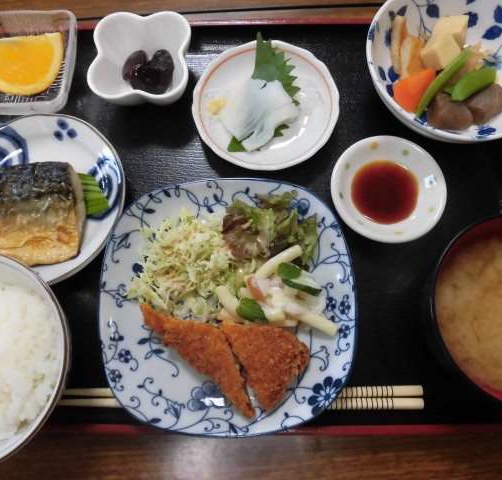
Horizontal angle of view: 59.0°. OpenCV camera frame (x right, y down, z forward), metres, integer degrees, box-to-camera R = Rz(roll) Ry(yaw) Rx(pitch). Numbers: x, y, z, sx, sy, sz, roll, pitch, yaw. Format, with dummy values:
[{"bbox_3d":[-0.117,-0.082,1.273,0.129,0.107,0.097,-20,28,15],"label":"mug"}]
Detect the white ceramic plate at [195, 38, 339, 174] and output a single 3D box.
[{"bbox_3d":[0.011,-0.097,0.332,0.106,0.020,0.106,0,76,1],"label":"white ceramic plate"}]

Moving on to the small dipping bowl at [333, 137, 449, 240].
[{"bbox_3d":[0.094,-0.033,0.312,0.078,0.023,0.078,0,76,1],"label":"small dipping bowl"}]

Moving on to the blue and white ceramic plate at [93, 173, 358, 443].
[{"bbox_3d":[-0.015,0.040,0.296,0.165,0.024,0.164,0,76,1],"label":"blue and white ceramic plate"}]

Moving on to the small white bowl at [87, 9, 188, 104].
[{"bbox_3d":[-0.078,-0.127,0.332,0.071,0.038,0.071,1,76,1],"label":"small white bowl"}]

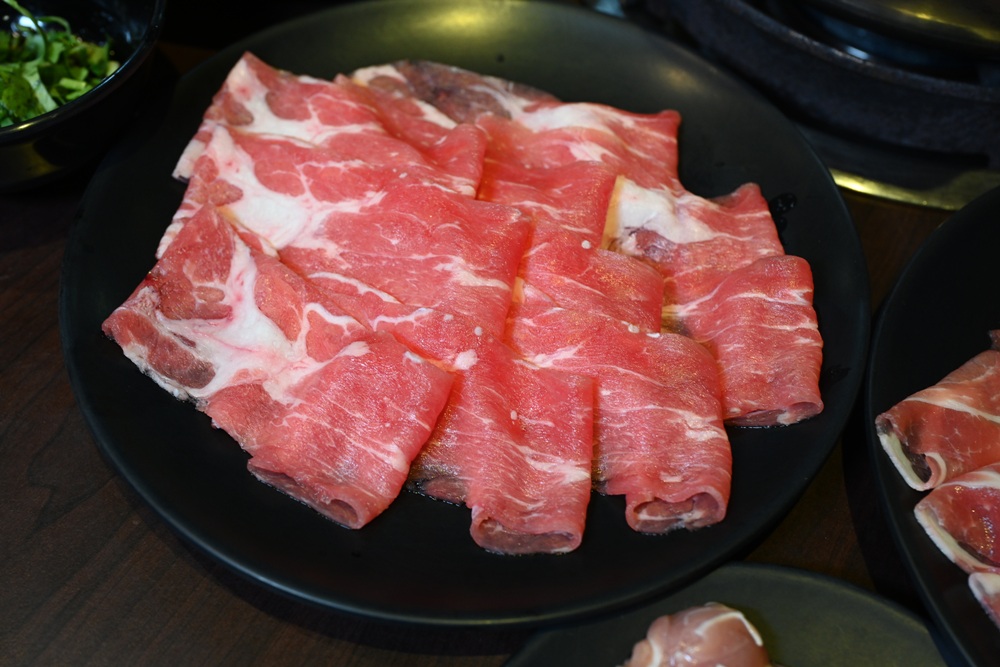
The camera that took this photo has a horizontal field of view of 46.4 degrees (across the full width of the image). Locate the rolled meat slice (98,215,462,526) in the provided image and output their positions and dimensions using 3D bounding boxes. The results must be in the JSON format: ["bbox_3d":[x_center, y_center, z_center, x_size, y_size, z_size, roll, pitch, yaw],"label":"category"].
[{"bbox_3d":[-0.069,0.004,0.360,0.116,0.020,0.054,33,58,21],"label":"rolled meat slice"}]

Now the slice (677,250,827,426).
[{"bbox_3d":[0.075,0.000,0.370,0.052,0.018,0.059,2,52,0],"label":"slice"}]

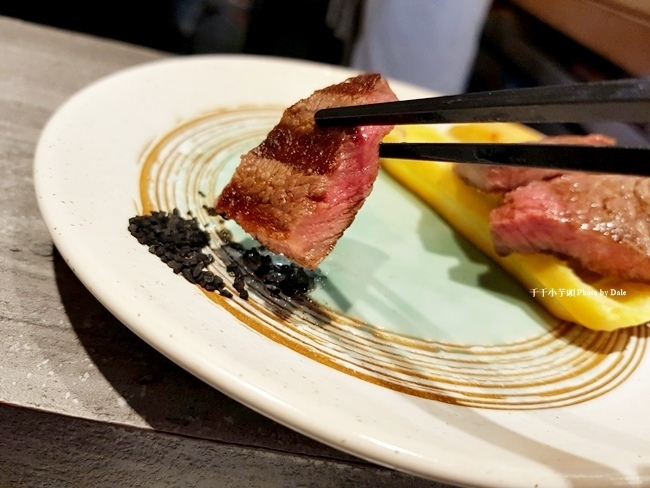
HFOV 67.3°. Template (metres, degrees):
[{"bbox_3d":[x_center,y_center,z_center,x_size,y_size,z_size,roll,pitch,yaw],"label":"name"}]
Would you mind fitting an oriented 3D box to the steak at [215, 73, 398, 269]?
[{"bbox_3d":[-0.005,-0.029,0.169,0.036,0.062,0.019,19,-15,34],"label":"steak"}]

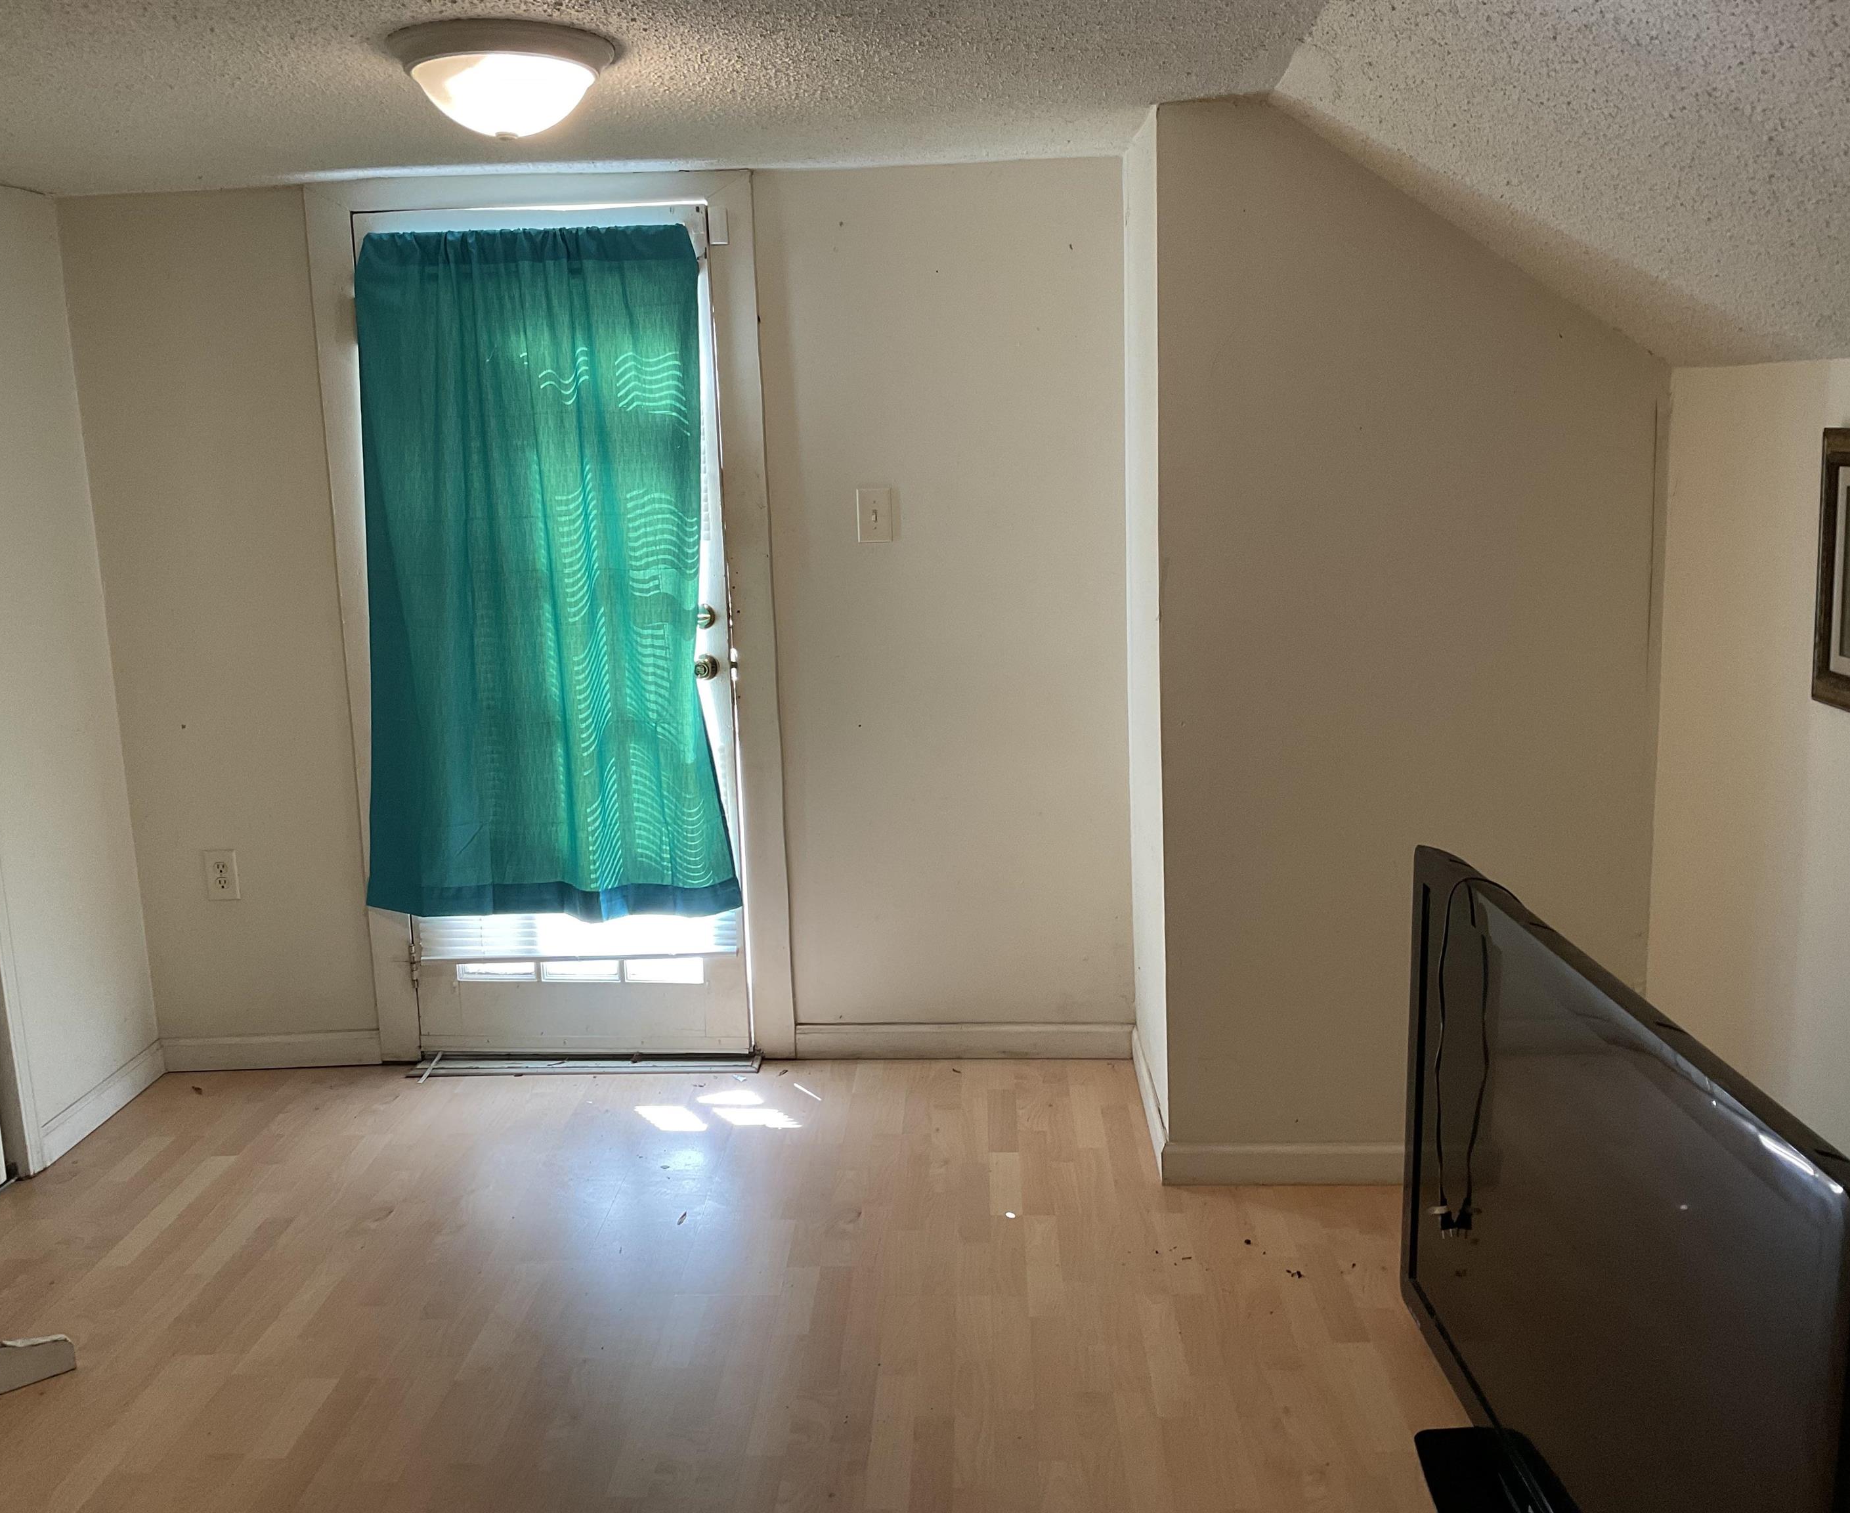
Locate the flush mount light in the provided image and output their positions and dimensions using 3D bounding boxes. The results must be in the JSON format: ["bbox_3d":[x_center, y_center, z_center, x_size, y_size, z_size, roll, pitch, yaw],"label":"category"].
[{"bbox_3d":[-0.636,-1.011,2.575,0.340,0.135,0.340,-2,10,2],"label":"flush mount light"}]

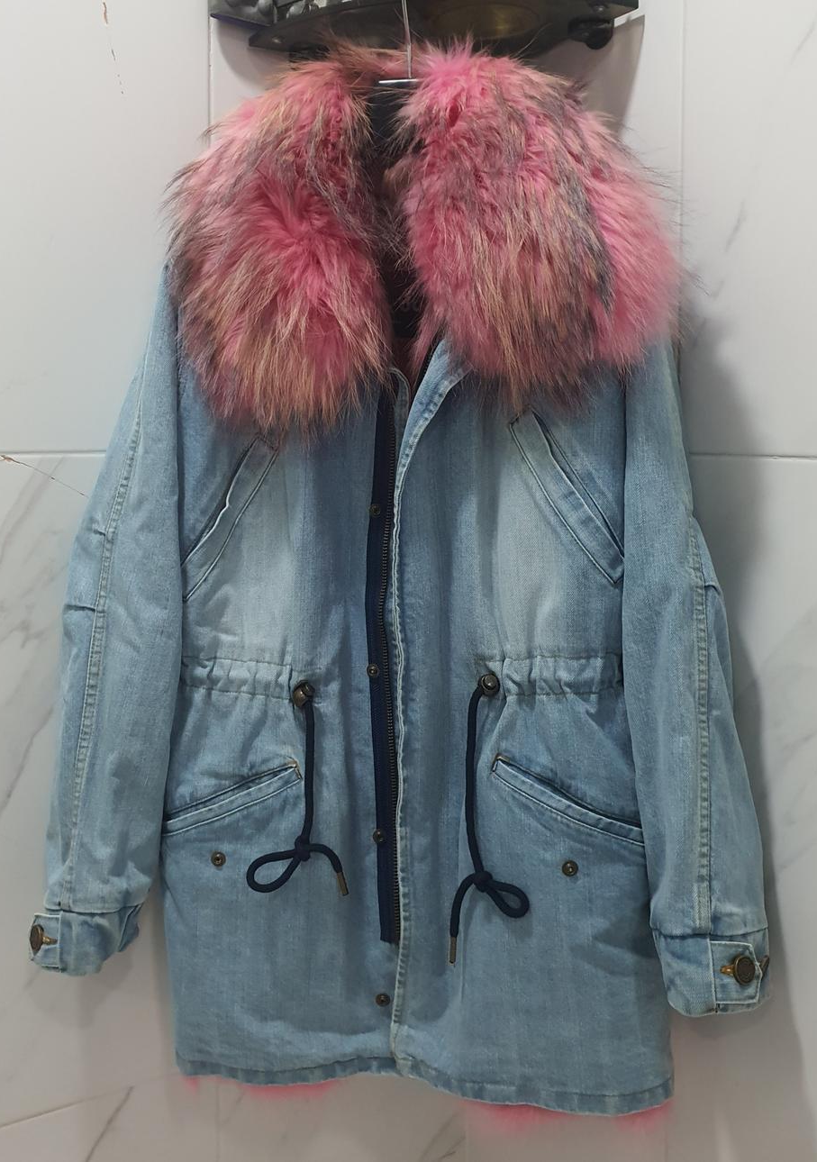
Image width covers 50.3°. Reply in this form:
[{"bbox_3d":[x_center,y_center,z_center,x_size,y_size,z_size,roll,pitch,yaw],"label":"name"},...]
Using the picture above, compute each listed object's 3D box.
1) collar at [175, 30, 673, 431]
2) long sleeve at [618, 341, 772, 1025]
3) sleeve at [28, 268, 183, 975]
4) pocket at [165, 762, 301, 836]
[{"bbox_3d":[0.012,-0.291,0.735,0.430,0.325,0.180,0,3,0],"label":"collar"},{"bbox_3d":[0.247,0.077,0.750,0.125,0.610,0.120,-5,3,0],"label":"long sleeve"},{"bbox_3d":[-0.257,0.030,0.750,0.125,0.620,0.120,5,3,0],"label":"sleeve"},{"bbox_3d":[-0.144,0.178,0.710,0.118,0.063,0.025,1,3,8],"label":"pocket"}]

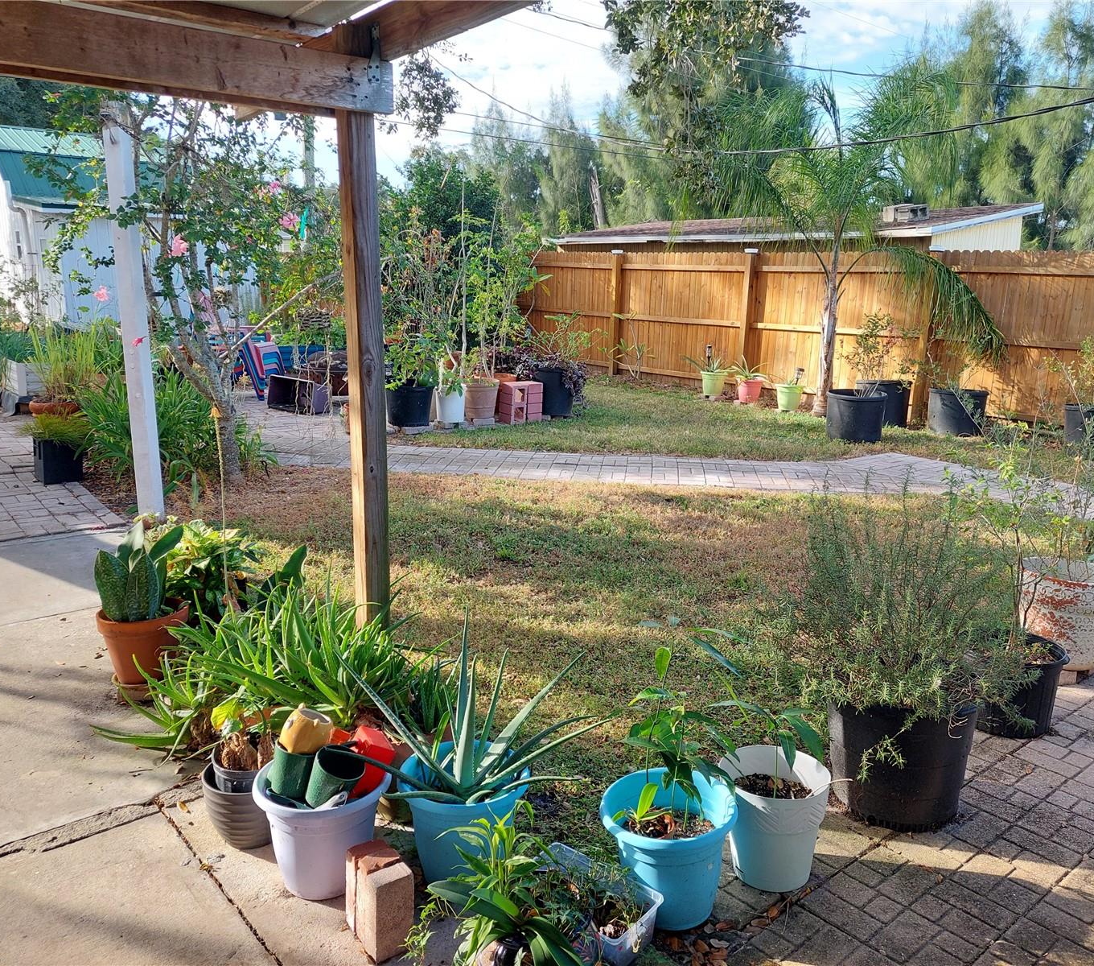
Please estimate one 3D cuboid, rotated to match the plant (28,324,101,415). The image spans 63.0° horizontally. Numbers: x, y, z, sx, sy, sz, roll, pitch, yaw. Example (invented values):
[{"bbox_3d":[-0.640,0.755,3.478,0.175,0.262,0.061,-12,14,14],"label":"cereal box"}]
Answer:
[{"bbox_3d":[-4.622,-1.085,8.522,0.620,0.860,0.580,-6,14,-28],"label":"plant"}]

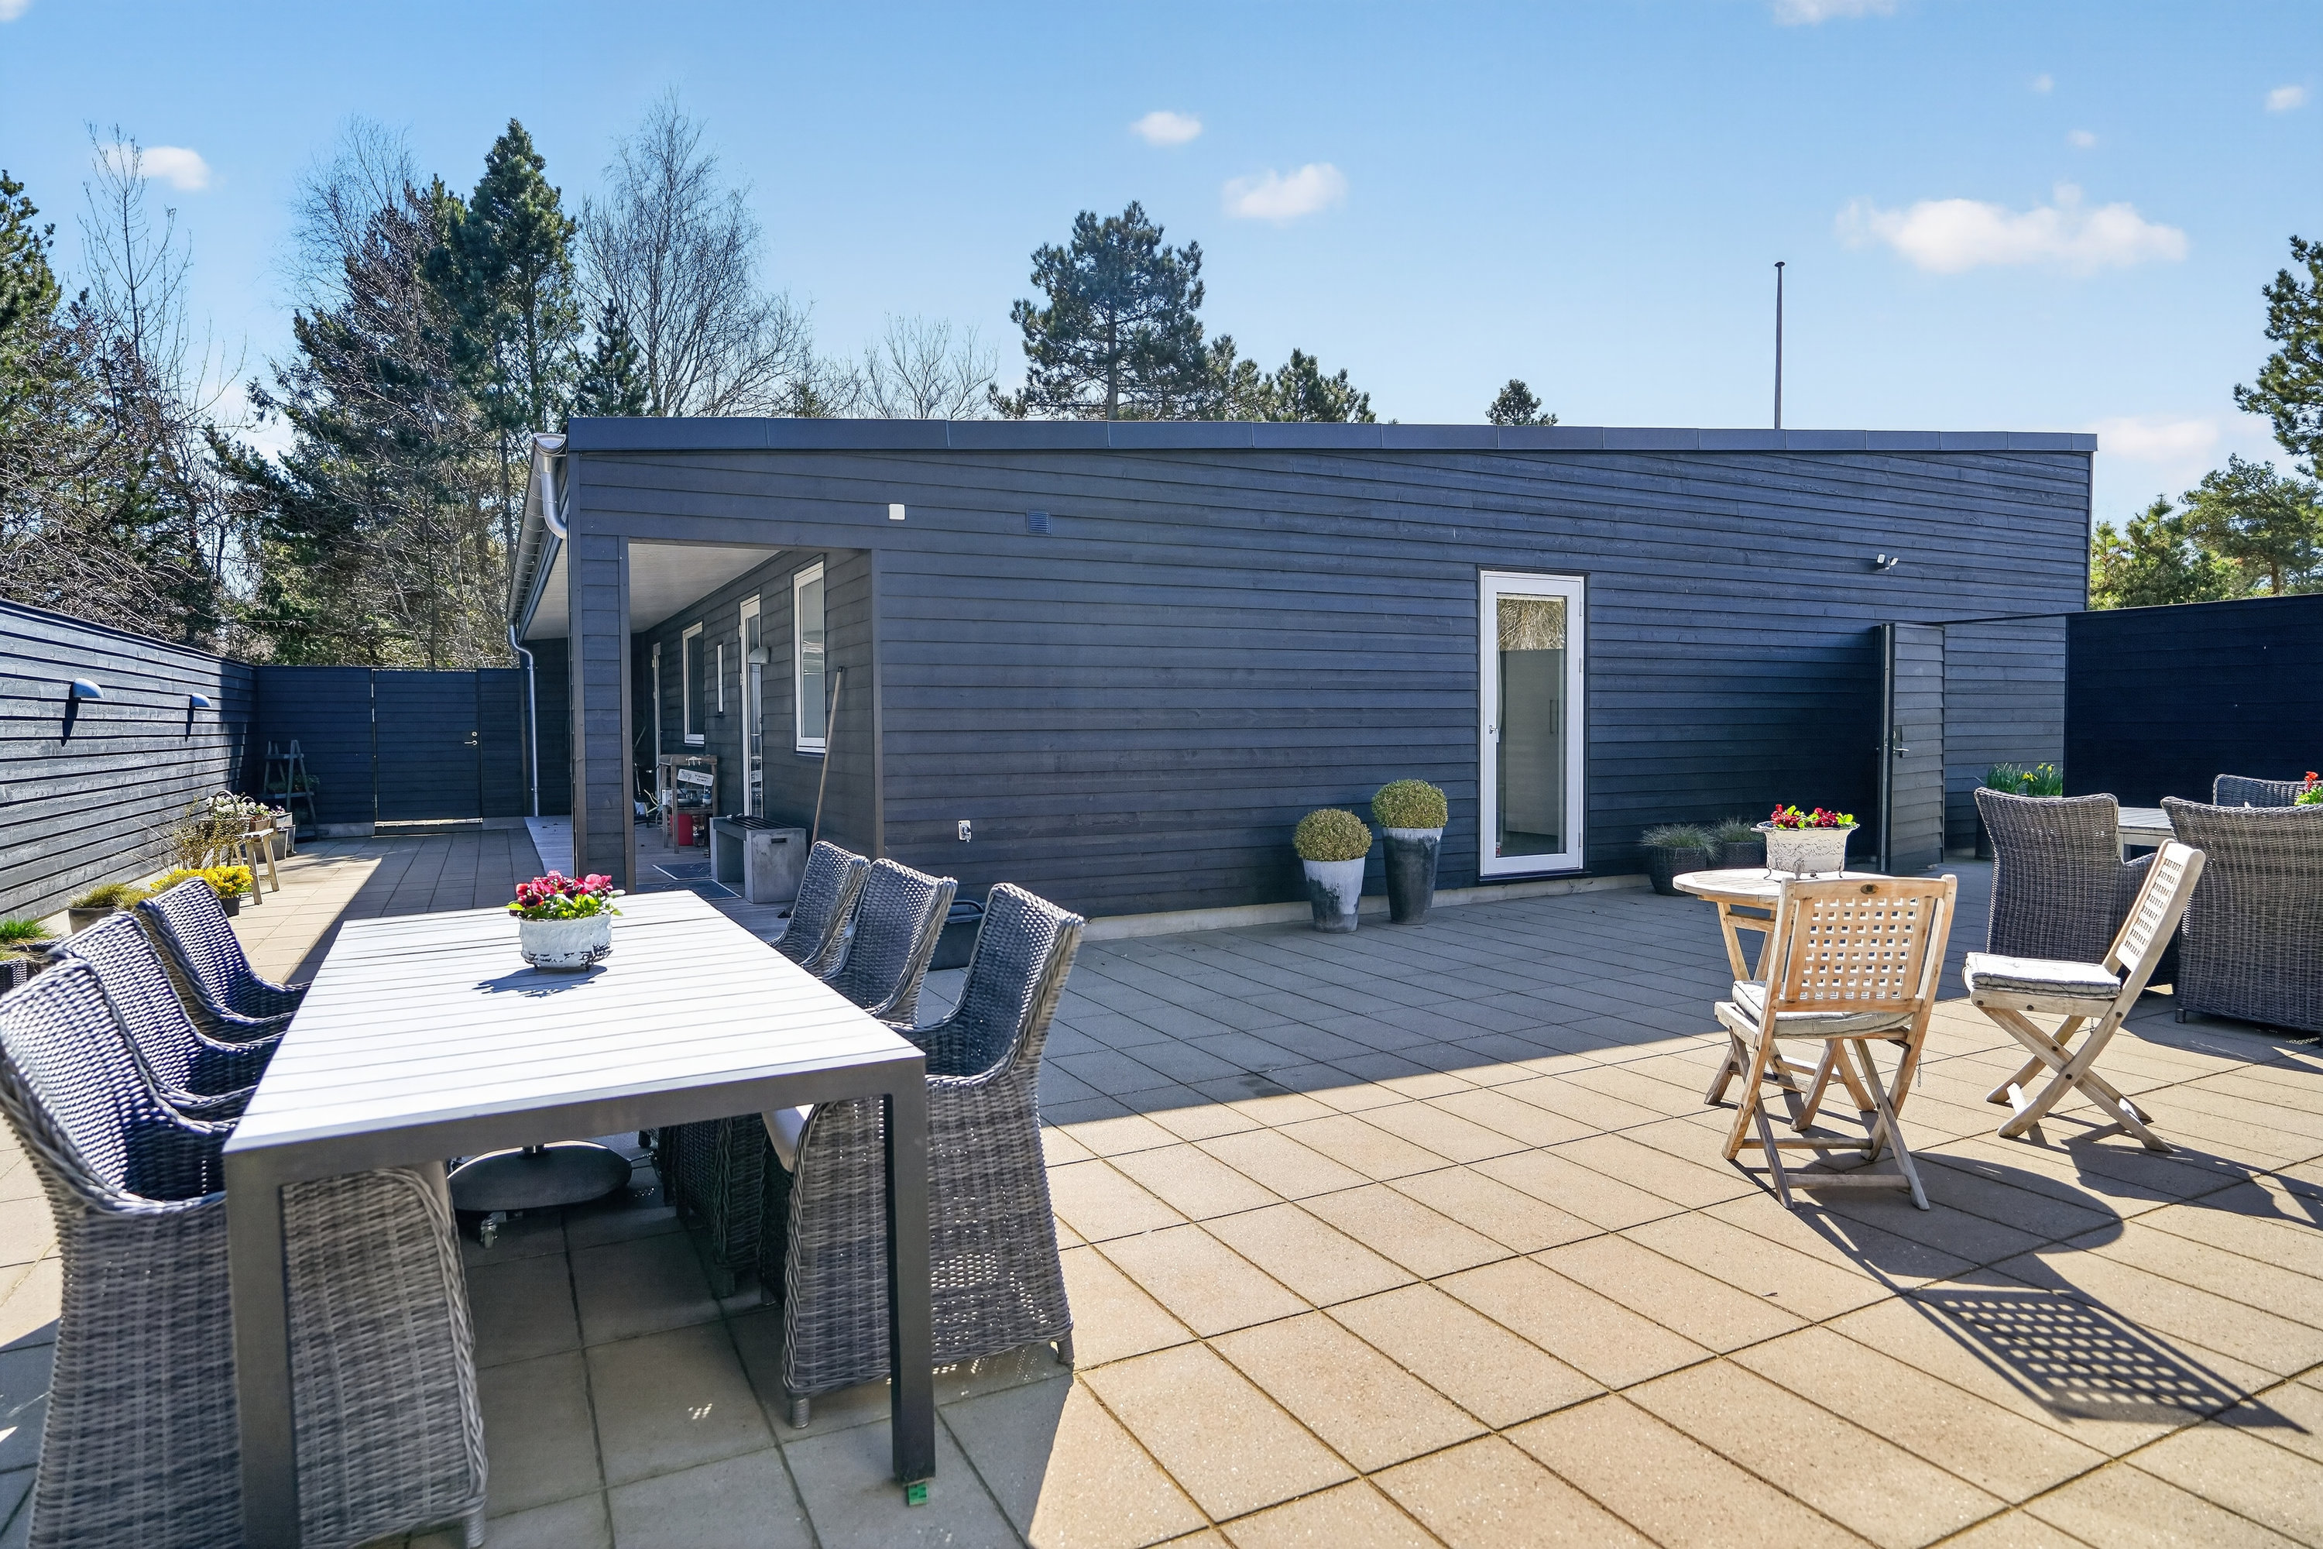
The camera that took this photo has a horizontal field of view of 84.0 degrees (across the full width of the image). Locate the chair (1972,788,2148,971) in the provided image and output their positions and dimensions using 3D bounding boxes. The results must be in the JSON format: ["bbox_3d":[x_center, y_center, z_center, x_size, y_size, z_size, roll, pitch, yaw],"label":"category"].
[{"bbox_3d":[4.279,0.537,6.013,0.670,0.920,0.620,-2,3,-27],"label":"chair"}]

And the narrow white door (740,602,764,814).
[{"bbox_3d":[-3.362,-0.356,10.720,0.090,2.180,0.970,-2,3,-27],"label":"narrow white door"}]

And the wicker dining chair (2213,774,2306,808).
[{"bbox_3d":[5.758,0.496,6.785,0.660,0.920,0.620,-2,3,-27],"label":"wicker dining chair"}]

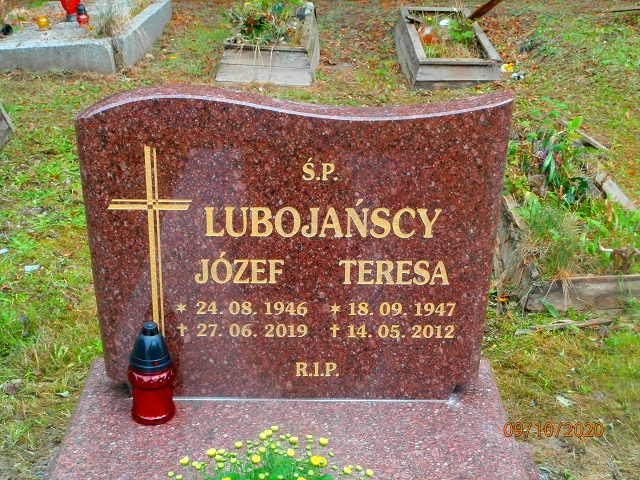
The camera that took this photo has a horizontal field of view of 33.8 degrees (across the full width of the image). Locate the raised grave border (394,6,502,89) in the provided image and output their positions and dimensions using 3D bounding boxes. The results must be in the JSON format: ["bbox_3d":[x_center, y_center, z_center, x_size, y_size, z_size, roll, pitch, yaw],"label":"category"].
[{"bbox_3d":[0.924,-1.460,7.839,0.585,0.200,1.800,1,23,0],"label":"raised grave border"}]

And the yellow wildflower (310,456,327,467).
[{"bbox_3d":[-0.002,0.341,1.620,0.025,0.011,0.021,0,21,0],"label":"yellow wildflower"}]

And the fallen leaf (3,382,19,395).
[{"bbox_3d":[-0.861,0.413,2.930,0.042,0.014,0.042,0,21,0],"label":"fallen leaf"}]

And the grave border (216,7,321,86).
[{"bbox_3d":[-0.340,-1.480,7.903,0.650,0.215,1.720,1,23,2],"label":"grave border"}]

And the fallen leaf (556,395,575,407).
[{"bbox_3d":[0.682,0.448,2.930,0.052,0.010,0.026,16,25,35],"label":"fallen leaf"}]

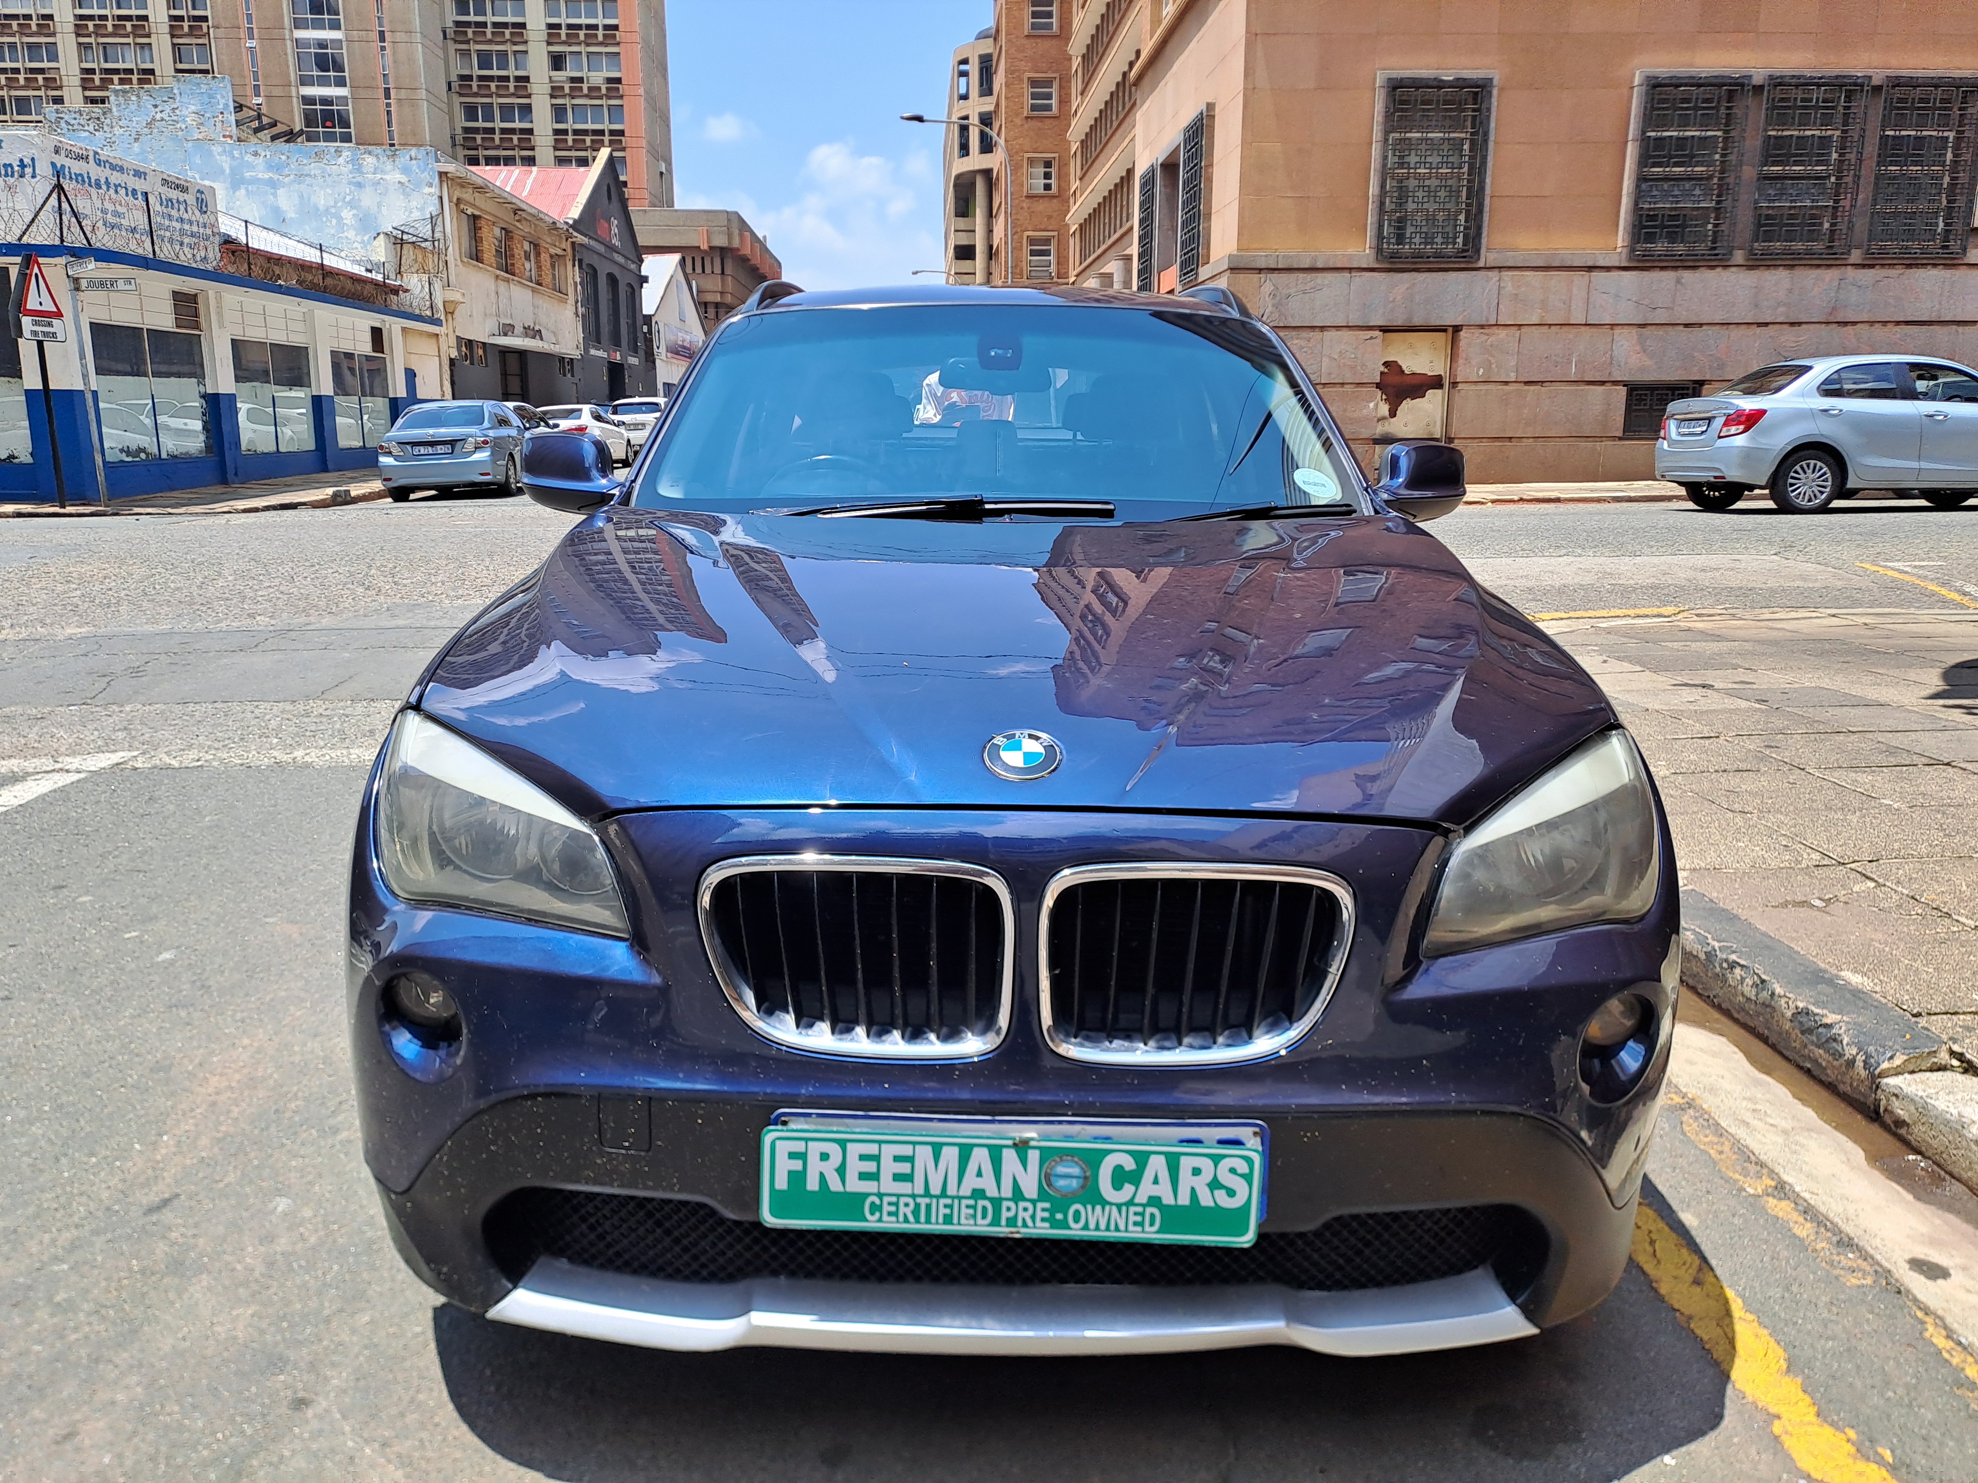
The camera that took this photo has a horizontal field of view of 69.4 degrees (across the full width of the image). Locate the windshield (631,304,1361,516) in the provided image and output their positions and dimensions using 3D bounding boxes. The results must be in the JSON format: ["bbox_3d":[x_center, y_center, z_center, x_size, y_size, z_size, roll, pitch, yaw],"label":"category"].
[{"bbox_3d":[0.022,-0.667,2.945,1.450,0.170,0.860,0,46,-1],"label":"windshield"}]

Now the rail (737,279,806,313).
[{"bbox_3d":[-0.545,-1.233,4.131,0.080,0.110,1.900,1,13,-1],"label":"rail"}]

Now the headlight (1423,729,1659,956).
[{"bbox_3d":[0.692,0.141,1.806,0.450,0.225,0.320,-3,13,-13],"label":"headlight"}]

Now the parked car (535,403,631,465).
[{"bbox_3d":[-9.649,-7.221,33.800,1.770,1.460,4.550,0,13,-1],"label":"parked car"}]

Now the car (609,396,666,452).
[{"bbox_3d":[-9.496,-8.710,39.751,1.800,1.650,4.400,-2,13,-4],"label":"car"}]

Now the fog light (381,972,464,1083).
[{"bbox_3d":[-0.658,0.333,1.660,0.110,0.128,0.090,1,13,-1],"label":"fog light"}]

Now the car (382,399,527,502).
[{"bbox_3d":[-8.405,-4.764,23.164,1.760,1.475,4.540,-3,13,-5],"label":"car"}]

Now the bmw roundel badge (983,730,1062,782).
[{"bbox_3d":[0.036,0.014,1.510,0.082,0.012,0.082,1,39,-1],"label":"bmw roundel badge"}]

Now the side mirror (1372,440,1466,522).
[{"bbox_3d":[0.928,-0.565,3.097,0.195,0.168,0.140,0,13,-1],"label":"side mirror"}]

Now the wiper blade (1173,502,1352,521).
[{"bbox_3d":[0.535,-0.442,2.740,0.400,0.050,0.060,-5,14,-22],"label":"wiper blade"}]

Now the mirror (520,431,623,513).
[{"bbox_3d":[-0.888,-0.571,3.040,0.225,0.165,0.150,1,13,-1],"label":"mirror"}]

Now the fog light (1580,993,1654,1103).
[{"bbox_3d":[0.739,0.361,1.680,0.110,0.128,0.090,1,13,-1],"label":"fog light"}]

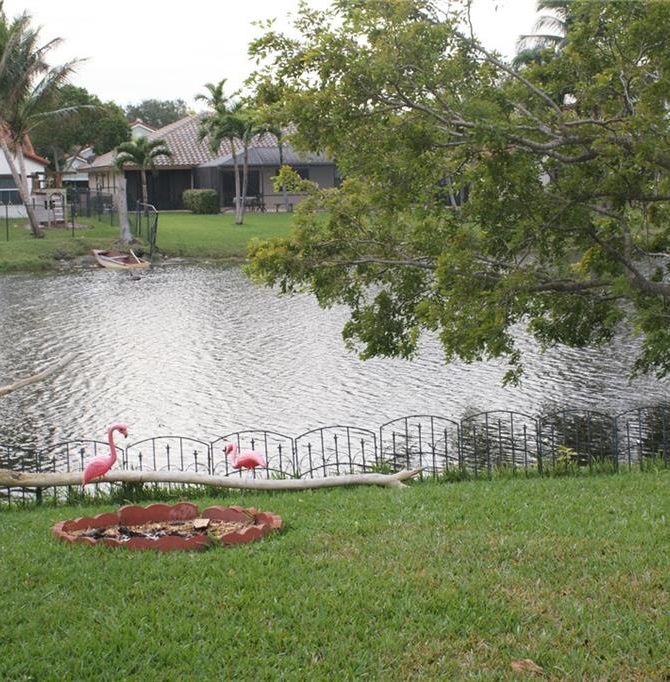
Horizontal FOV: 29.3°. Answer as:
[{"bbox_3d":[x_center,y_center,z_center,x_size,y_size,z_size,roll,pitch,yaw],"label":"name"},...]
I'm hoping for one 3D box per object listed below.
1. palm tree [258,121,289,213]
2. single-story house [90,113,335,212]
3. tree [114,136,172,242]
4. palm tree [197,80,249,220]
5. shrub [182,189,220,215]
[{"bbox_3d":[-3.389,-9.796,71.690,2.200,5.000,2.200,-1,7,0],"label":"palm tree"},{"bbox_3d":[-7.259,-11.609,82.093,15.500,6.100,13.500,-4,8,-22],"label":"single-story house"},{"bbox_3d":[-7.556,-5.947,49.743,2.300,4.150,2.200,-1,7,0],"label":"tree"},{"bbox_3d":[-5.239,-8.716,59.088,2.500,6.650,2.500,-1,7,0],"label":"palm tree"},{"bbox_3d":[-7.423,-7.717,70.410,2.100,1.450,1.800,-4,8,-22],"label":"shrub"}]

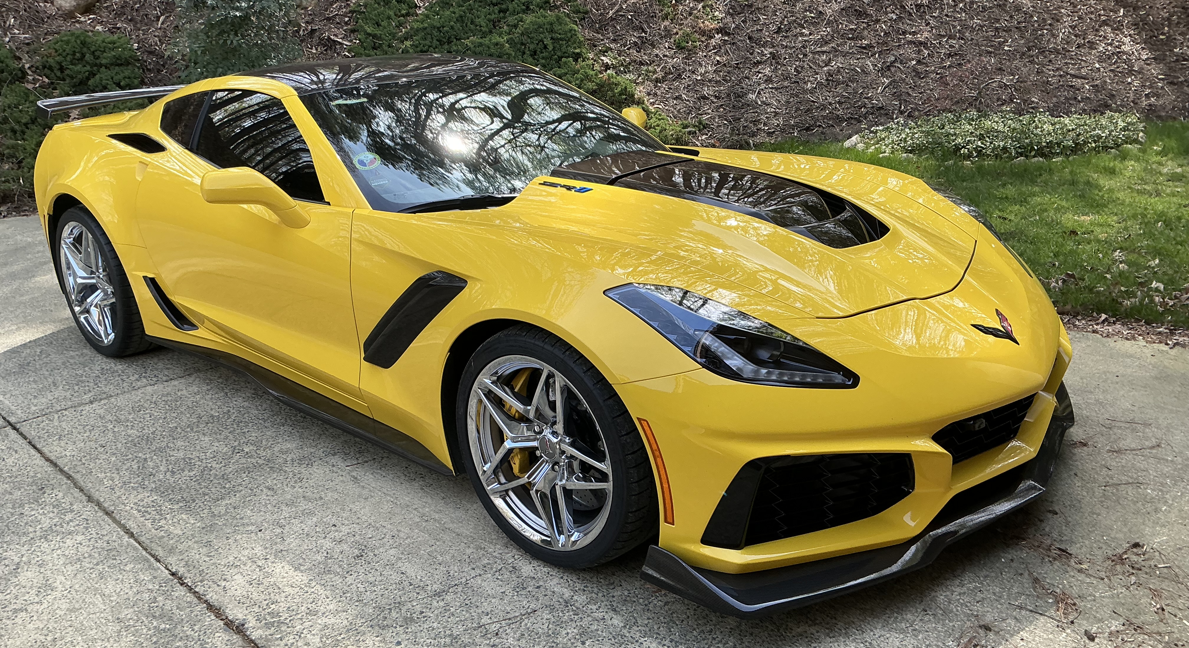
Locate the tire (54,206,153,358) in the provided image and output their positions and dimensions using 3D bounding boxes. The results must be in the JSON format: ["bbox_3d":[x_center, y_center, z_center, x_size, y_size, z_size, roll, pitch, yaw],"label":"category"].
[{"bbox_3d":[-2.077,-0.211,4.273,0.672,0.672,0.335,14,23,40],"label":"tire"}]

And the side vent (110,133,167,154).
[{"bbox_3d":[-1.813,-0.719,3.794,0.440,0.085,0.120,14,24,40],"label":"side vent"}]

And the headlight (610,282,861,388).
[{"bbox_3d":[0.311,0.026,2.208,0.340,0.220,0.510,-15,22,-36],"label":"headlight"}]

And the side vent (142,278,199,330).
[{"bbox_3d":[-1.629,-0.077,3.708,0.320,0.190,0.070,9,20,30],"label":"side vent"}]

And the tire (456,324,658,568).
[{"bbox_3d":[-0.057,0.293,2.538,0.652,0.652,0.290,14,23,40],"label":"tire"}]

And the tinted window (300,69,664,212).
[{"bbox_3d":[-0.319,-0.738,3.536,0.840,0.180,1.470,42,39,25],"label":"tinted window"}]

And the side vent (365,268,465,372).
[{"bbox_3d":[-0.509,-0.002,2.691,0.530,0.335,0.100,14,24,40],"label":"side vent"}]

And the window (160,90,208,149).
[{"bbox_3d":[-1.600,-0.805,3.764,0.420,0.245,0.060,16,-9,44],"label":"window"}]

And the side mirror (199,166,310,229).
[{"bbox_3d":[-1.062,-0.401,3.010,0.330,0.195,0.200,14,24,40],"label":"side mirror"}]

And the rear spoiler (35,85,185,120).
[{"bbox_3d":[-2.058,-1.192,5.014,0.270,0.130,1.560,14,24,40],"label":"rear spoiler"}]

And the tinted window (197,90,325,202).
[{"bbox_3d":[-1.173,-0.643,3.372,0.925,0.355,0.070,14,-4,40],"label":"tinted window"}]

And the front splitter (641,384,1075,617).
[{"bbox_3d":[0.967,0.377,2.750,0.620,0.125,1.890,14,23,40],"label":"front splitter"}]

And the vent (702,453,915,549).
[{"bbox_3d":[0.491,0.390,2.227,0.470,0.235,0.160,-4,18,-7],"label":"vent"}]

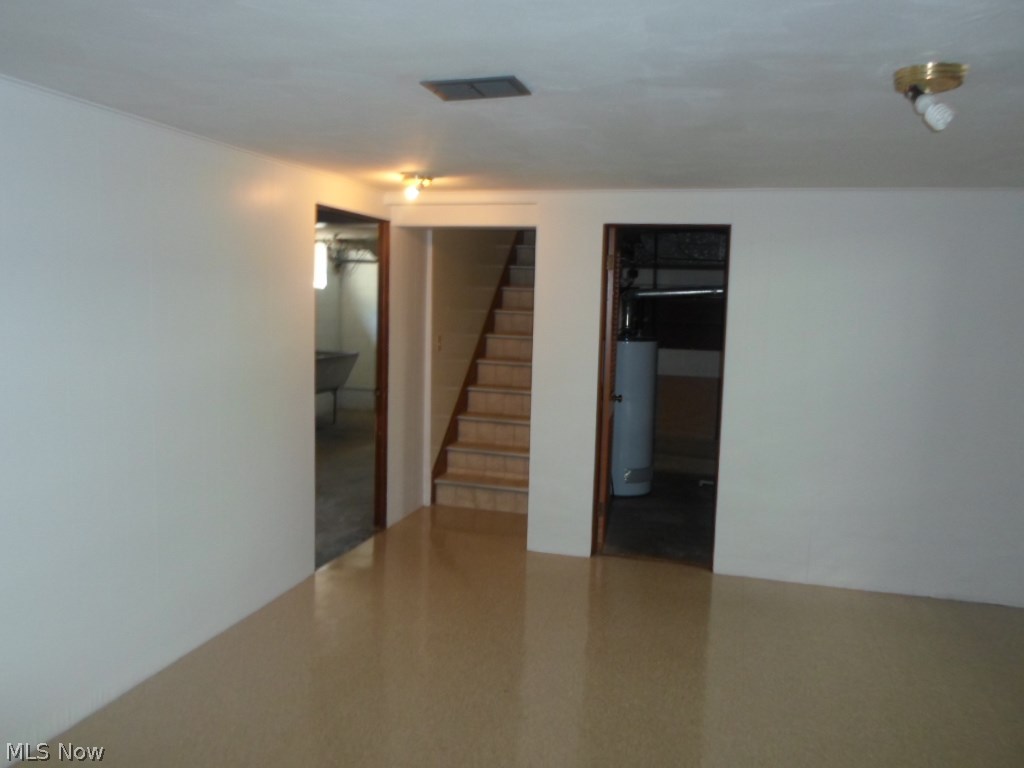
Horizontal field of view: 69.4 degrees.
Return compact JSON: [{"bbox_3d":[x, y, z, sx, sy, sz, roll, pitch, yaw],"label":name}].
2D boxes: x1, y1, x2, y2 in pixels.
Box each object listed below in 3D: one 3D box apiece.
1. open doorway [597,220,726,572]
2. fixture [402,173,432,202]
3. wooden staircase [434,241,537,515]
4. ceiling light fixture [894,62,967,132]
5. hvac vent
[{"bbox_3d":[0.883,0.085,4.435,0.730,2.033,0.125,3,7,17],"label":"open doorway"},{"bbox_3d":[-0.517,-1.056,4.020,0.170,0.135,0.170,1,6,0],"label":"fixture"},{"bbox_3d":[0.201,-0.355,6.475,0.939,2.420,2.320,3,7,17],"label":"wooden staircase"},{"bbox_3d":[1.147,-0.781,2.039,0.186,0.155,0.186,3,7,17],"label":"ceiling light fixture"},{"bbox_3d":[-0.109,-0.926,2.316,0.300,0.022,0.201,3,7,17],"label":"hvac vent"}]

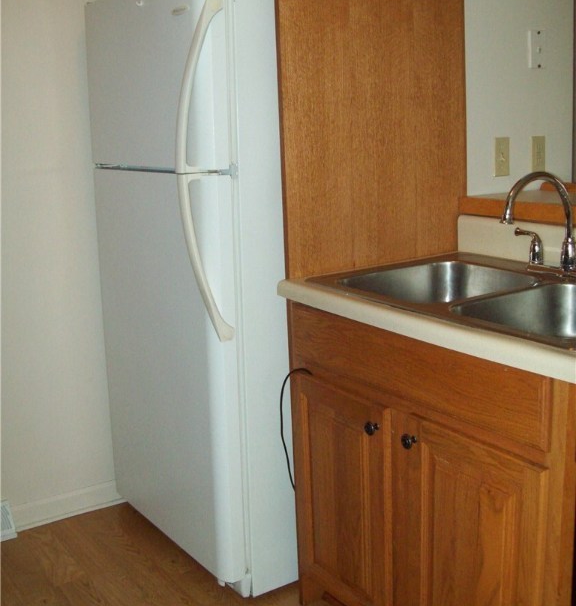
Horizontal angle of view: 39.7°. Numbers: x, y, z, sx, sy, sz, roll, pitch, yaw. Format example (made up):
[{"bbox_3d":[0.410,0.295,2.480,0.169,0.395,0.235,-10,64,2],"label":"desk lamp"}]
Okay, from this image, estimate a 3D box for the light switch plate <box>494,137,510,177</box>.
[{"bbox_3d":[0.649,-0.437,2.397,0.070,0.114,0.015,-8,13,-29],"label":"light switch plate"}]

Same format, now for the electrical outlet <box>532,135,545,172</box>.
[{"bbox_3d":[0.779,-0.459,2.472,0.070,0.114,0.010,-8,13,-29],"label":"electrical outlet"}]

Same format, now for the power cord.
[{"bbox_3d":[0.020,0.340,2.075,0.050,0.355,0.105,-8,13,-29],"label":"power cord"}]

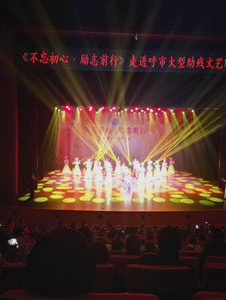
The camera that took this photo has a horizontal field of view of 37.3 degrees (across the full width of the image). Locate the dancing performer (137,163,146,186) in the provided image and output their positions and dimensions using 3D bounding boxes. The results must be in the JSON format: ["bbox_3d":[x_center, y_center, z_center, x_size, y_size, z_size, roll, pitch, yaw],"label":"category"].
[{"bbox_3d":[2.465,1.972,28.000,0.680,1.780,0.600,0,4,-3],"label":"dancing performer"}]

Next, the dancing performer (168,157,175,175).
[{"bbox_3d":[6.219,1.674,35.500,0.720,1.740,0.620,0,4,-3],"label":"dancing performer"}]

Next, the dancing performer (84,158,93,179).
[{"bbox_3d":[-2.172,1.712,30.200,0.750,1.820,0.600,1,4,0],"label":"dancing performer"}]

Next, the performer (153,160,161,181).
[{"bbox_3d":[4.137,1.831,30.600,0.680,1.770,0.600,0,4,-3],"label":"performer"}]

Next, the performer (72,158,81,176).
[{"bbox_3d":[-3.493,1.698,32.600,0.800,1.770,0.620,1,4,0],"label":"performer"}]

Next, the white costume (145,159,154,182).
[{"bbox_3d":[3.211,1.791,29.000,0.650,1.830,0.600,0,4,-3],"label":"white costume"}]

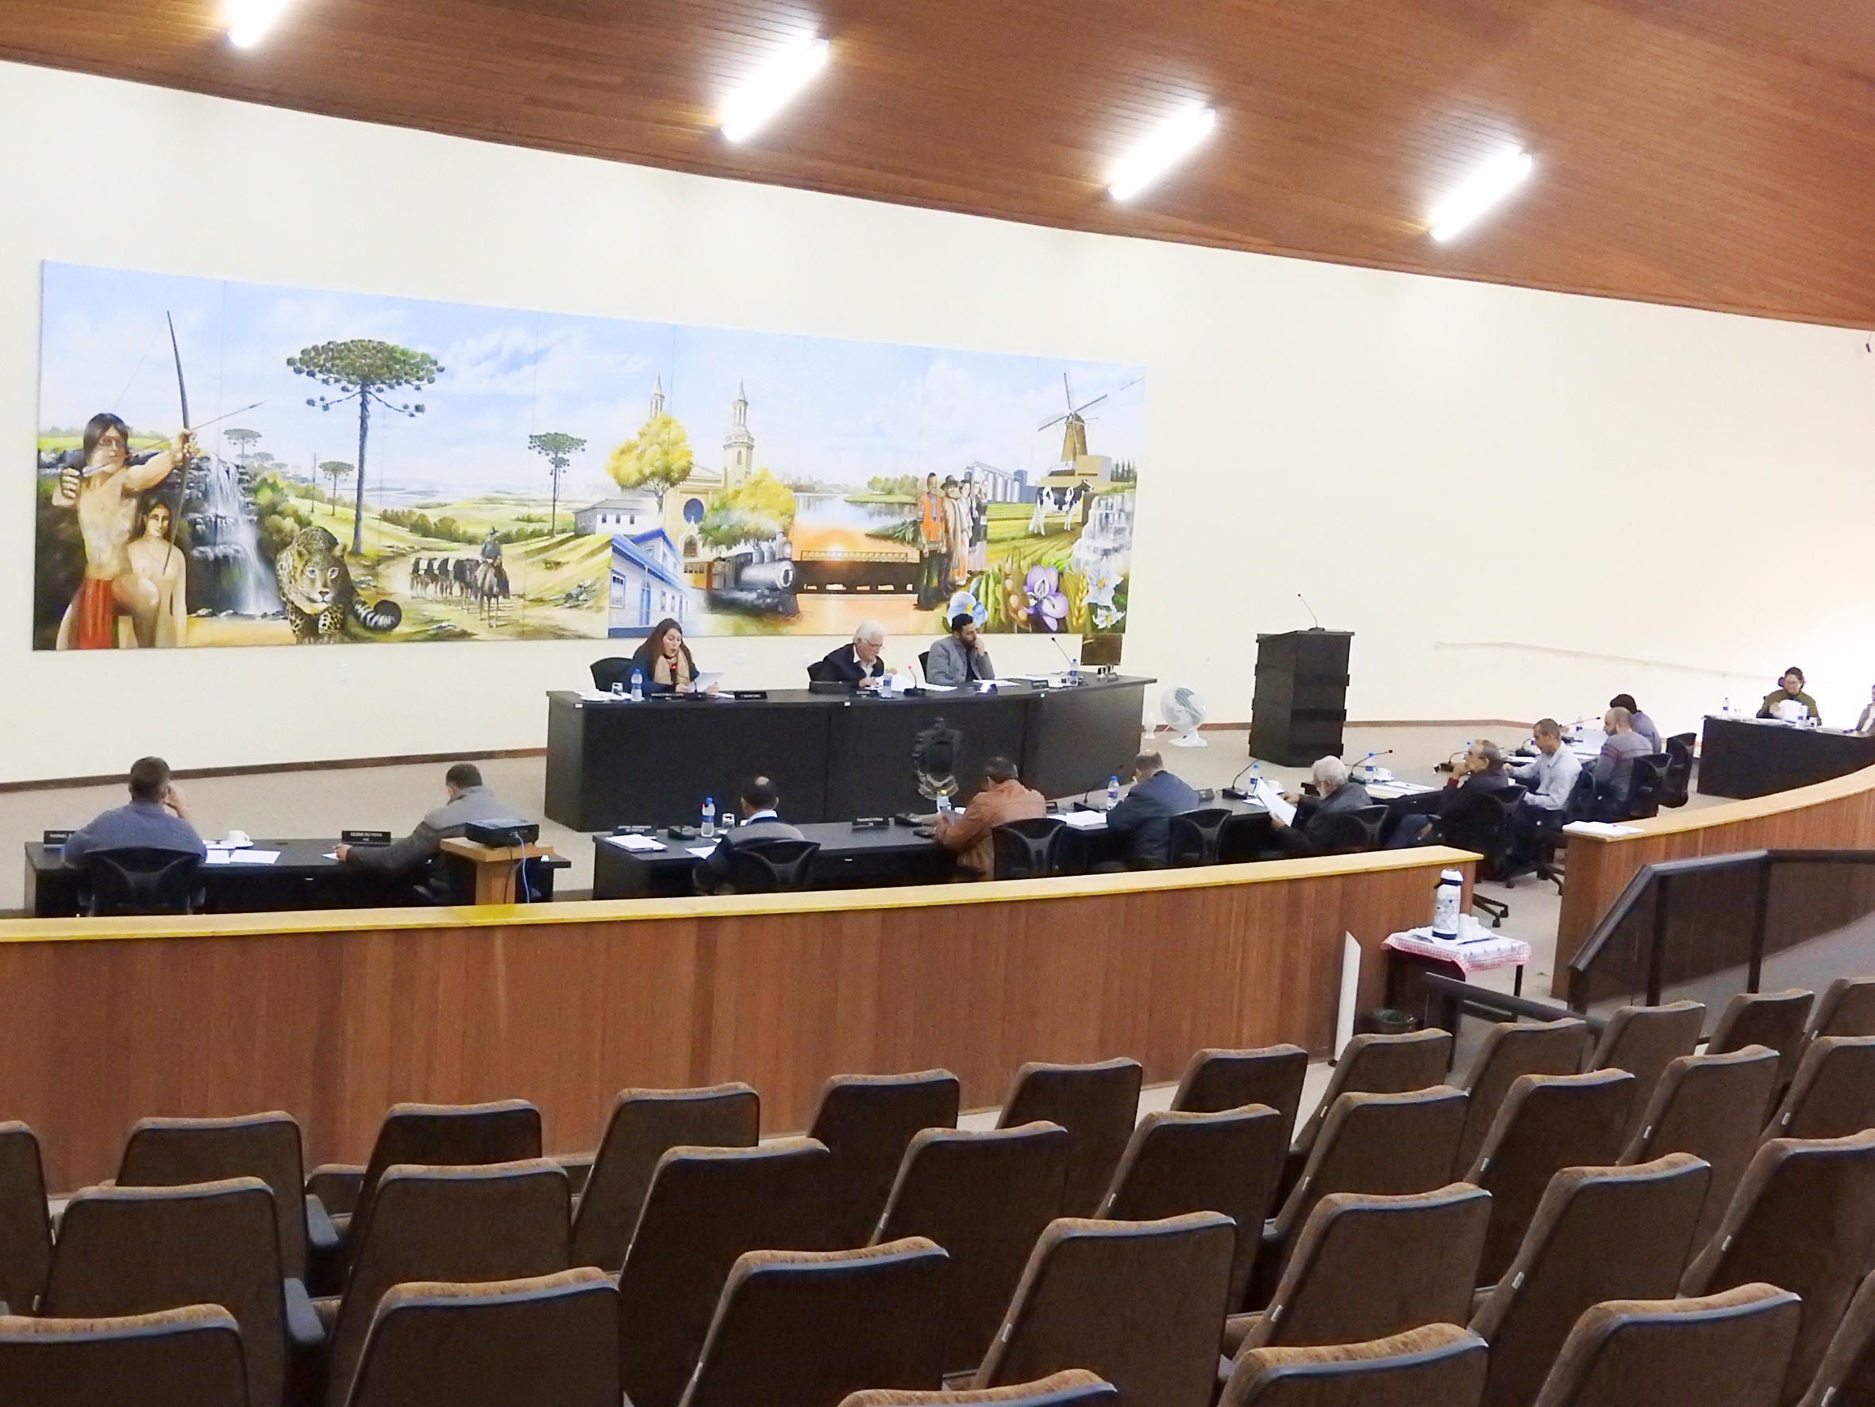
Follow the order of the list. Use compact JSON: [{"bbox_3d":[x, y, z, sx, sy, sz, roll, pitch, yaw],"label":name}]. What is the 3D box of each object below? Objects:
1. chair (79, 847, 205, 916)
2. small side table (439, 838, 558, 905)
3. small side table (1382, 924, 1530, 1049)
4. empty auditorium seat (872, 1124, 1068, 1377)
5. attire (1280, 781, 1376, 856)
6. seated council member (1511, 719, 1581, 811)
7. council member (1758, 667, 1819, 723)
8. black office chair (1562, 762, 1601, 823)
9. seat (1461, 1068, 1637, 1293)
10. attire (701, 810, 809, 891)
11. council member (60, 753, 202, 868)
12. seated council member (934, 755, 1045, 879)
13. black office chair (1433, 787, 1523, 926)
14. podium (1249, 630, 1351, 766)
[{"bbox_3d":[-3.686,1.054,11.224,0.600,0.900,0.600,1,6,-20],"label":"chair"},{"bbox_3d":[-2.005,1.124,10.988,0.420,1.000,0.420,10,9,44],"label":"small side table"},{"bbox_3d":[2.385,1.388,11.271,0.500,0.620,0.570,9,8,40],"label":"small side table"},{"bbox_3d":[-0.036,1.352,5.633,0.560,0.930,0.620,0,7,-28],"label":"empty auditorium seat"},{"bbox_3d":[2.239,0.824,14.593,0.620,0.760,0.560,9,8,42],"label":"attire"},{"bbox_3d":[4.348,0.721,17.520,0.720,1.220,0.550,5,6,10],"label":"seated council member"},{"bbox_3d":[7.735,0.243,22.201,0.580,1.150,0.700,5,6,18],"label":"council member"},{"bbox_3d":[4.393,0.864,17.495,0.620,0.930,0.620,8,7,33],"label":"black office chair"},{"bbox_3d":[1.558,1.467,6.847,0.580,0.970,0.620,0,7,-31],"label":"seat"},{"bbox_3d":[-0.869,0.766,11.452,0.540,0.620,0.500,2,6,-11],"label":"attire"},{"bbox_3d":[-3.331,0.813,10.165,0.620,1.250,0.750,1,6,-19],"label":"council member"},{"bbox_3d":[0.276,0.850,13.743,0.560,1.250,0.760,-1,8,-38],"label":"seated council member"},{"bbox_3d":[3.536,0.944,16.252,0.620,0.930,0.620,-2,9,-45],"label":"black office chair"},{"bbox_3d":[3.394,-0.068,22.717,0.740,1.210,0.600,-1,7,-35],"label":"podium"}]

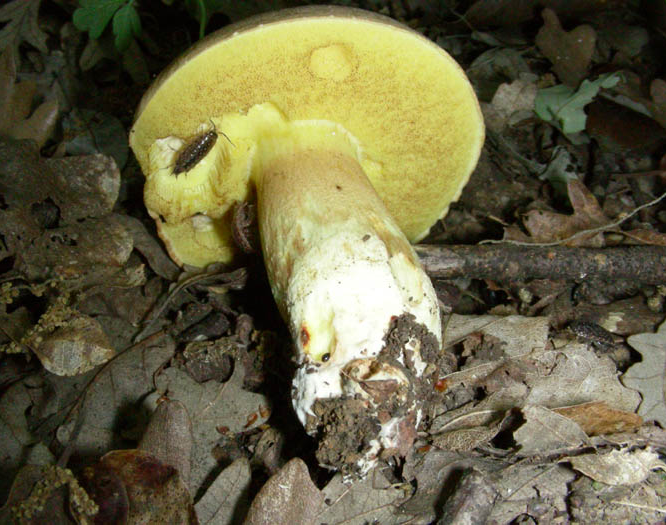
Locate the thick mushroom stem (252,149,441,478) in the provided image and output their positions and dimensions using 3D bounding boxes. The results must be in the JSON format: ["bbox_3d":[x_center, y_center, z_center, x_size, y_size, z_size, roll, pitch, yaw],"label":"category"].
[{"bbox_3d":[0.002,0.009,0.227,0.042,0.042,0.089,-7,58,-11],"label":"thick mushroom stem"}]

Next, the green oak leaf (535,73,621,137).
[{"bbox_3d":[0.115,-0.074,0.360,0.040,0.022,0.028,10,32,16],"label":"green oak leaf"}]

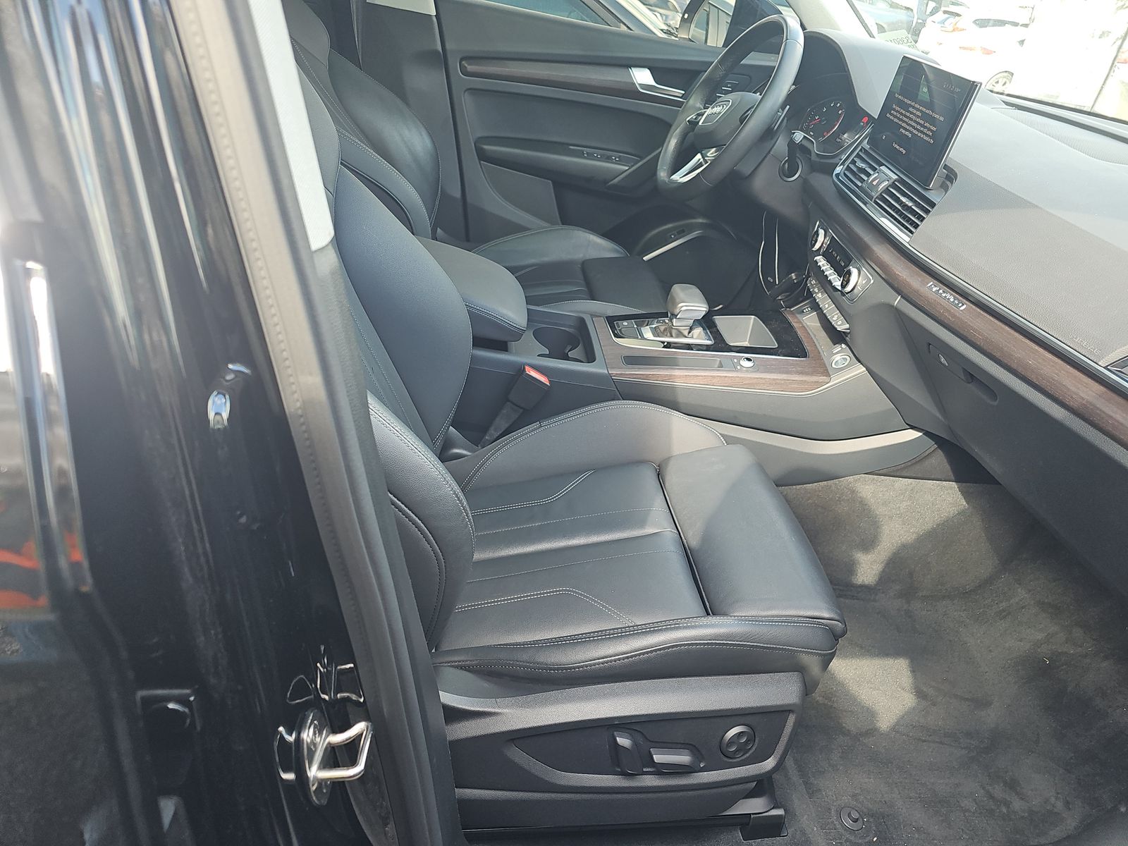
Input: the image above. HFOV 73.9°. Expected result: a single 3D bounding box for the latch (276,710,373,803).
[{"bbox_3d":[-0.152,0.232,0.520,0.043,0.068,0.047,8,33,-3],"label":"latch"}]

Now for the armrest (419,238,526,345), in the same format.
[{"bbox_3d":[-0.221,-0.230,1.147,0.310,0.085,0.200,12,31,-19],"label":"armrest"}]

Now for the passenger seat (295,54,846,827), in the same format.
[{"bbox_3d":[-0.079,-0.026,0.851,0.836,1.035,0.551,2,34,-12],"label":"passenger seat"}]

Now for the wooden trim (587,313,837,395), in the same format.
[{"bbox_3d":[0.245,-0.122,1.294,0.388,0.043,0.275,2,34,-12],"label":"wooden trim"}]

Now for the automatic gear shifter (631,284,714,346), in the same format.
[{"bbox_3d":[0.190,-0.193,1.308,0.133,0.093,0.084,2,34,-12],"label":"automatic gear shifter"}]

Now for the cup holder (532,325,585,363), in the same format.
[{"bbox_3d":[-0.014,-0.096,1.274,0.099,0.074,0.173,2,34,-12],"label":"cup holder"}]

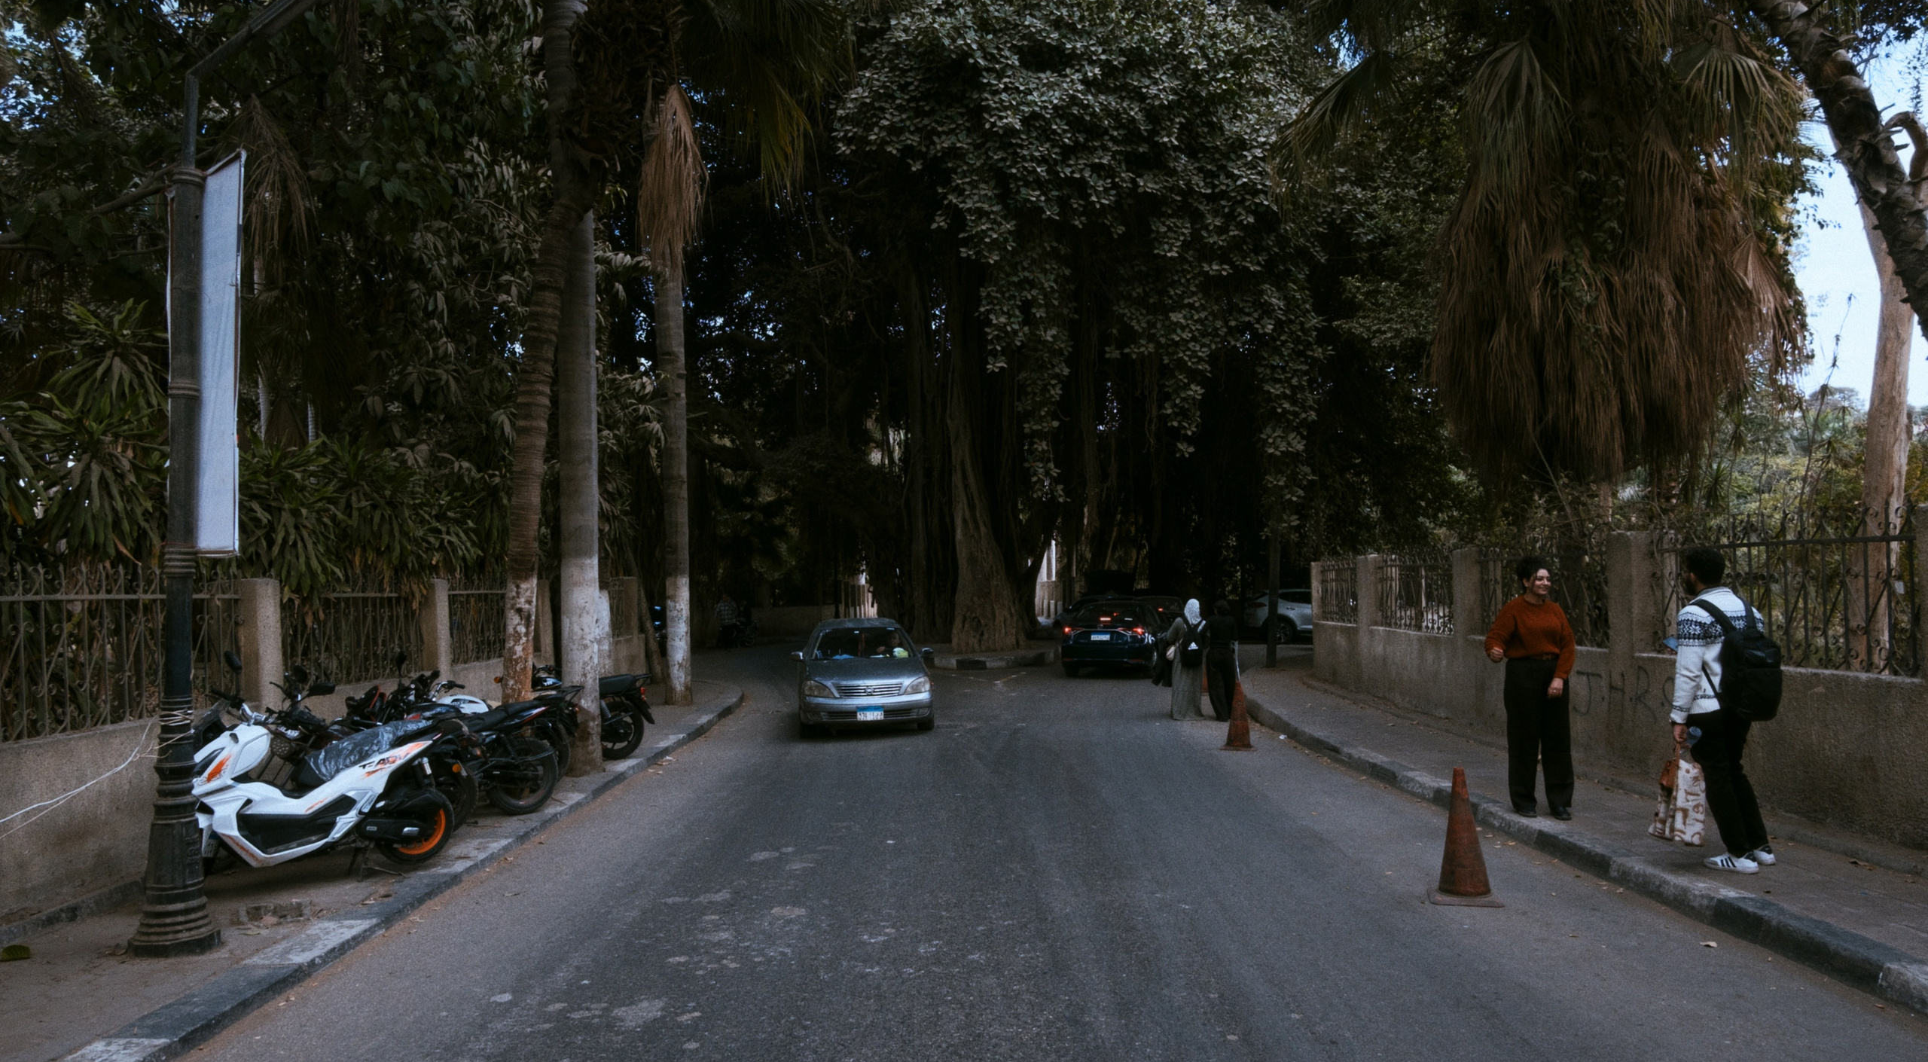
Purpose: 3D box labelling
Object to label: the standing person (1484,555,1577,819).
[{"bbox_3d":[3.692,1.014,8.380,0.540,1.690,0.360,-1,-2,-5],"label":"standing person"}]

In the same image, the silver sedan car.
[{"bbox_3d":[-1.520,1.937,17.978,1.720,1.450,4.480,-1,-2,-7],"label":"silver sedan car"}]

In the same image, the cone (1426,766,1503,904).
[{"bbox_3d":[2.765,1.657,7.094,0.400,0.730,0.400,-2,-2,16],"label":"cone"}]

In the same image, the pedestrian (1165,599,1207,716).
[{"bbox_3d":[2.878,1.677,16.931,0.560,1.610,0.480,-2,-2,3],"label":"pedestrian"}]

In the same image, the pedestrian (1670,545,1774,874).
[{"bbox_3d":[4.026,0.928,6.824,0.500,1.720,0.460,1,-3,-41],"label":"pedestrian"}]

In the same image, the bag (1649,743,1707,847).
[{"bbox_3d":[3.736,1.384,6.725,0.160,0.520,0.340,2,-3,-45],"label":"bag"}]

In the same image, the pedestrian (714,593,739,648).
[{"bbox_3d":[-7.204,2.754,39.153,0.620,1.700,0.380,0,-2,-9],"label":"pedestrian"}]

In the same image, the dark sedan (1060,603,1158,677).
[{"bbox_3d":[3.161,2.167,26.527,1.790,1.440,4.600,-2,-2,12],"label":"dark sedan"}]

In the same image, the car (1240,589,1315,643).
[{"bbox_3d":[10.857,2.548,39.420,4.450,1.650,1.840,-1,-2,-1],"label":"car"}]

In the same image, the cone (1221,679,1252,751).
[{"bbox_3d":[2.904,1.955,13.692,0.380,0.710,0.380,-1,-2,0],"label":"cone"}]

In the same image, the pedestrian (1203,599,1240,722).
[{"bbox_3d":[3.358,1.662,16.780,0.480,1.600,0.360,-2,-2,0],"label":"pedestrian"}]

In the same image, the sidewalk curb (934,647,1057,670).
[{"bbox_3d":[0.680,2.890,28.800,2.900,0.240,1.100,-1,-2,-6],"label":"sidewalk curb"}]

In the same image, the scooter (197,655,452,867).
[{"bbox_3d":[-4.177,1.496,8.204,1.870,1.280,0.760,-1,-2,-6],"label":"scooter"}]

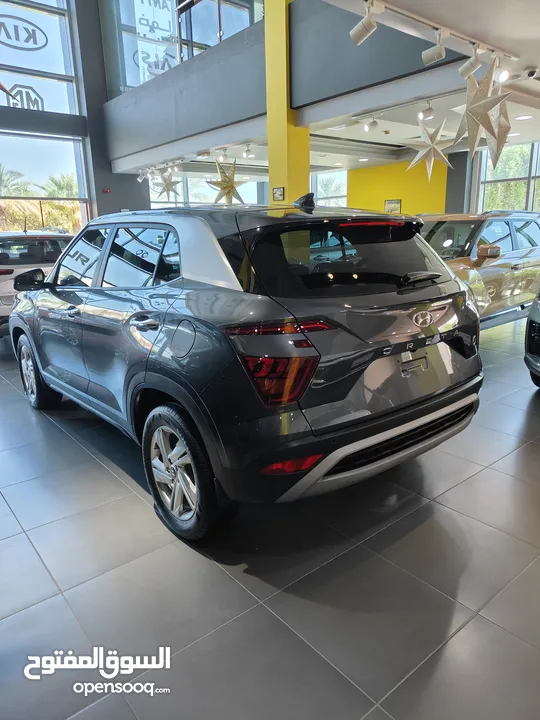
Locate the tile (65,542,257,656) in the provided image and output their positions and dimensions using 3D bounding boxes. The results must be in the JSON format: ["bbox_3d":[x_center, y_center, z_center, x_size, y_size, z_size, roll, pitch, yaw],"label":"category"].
[{"bbox_3d":[-0.458,0.992,2.075,0.600,0.010,0.600,-13,18,-37],"label":"tile"}]

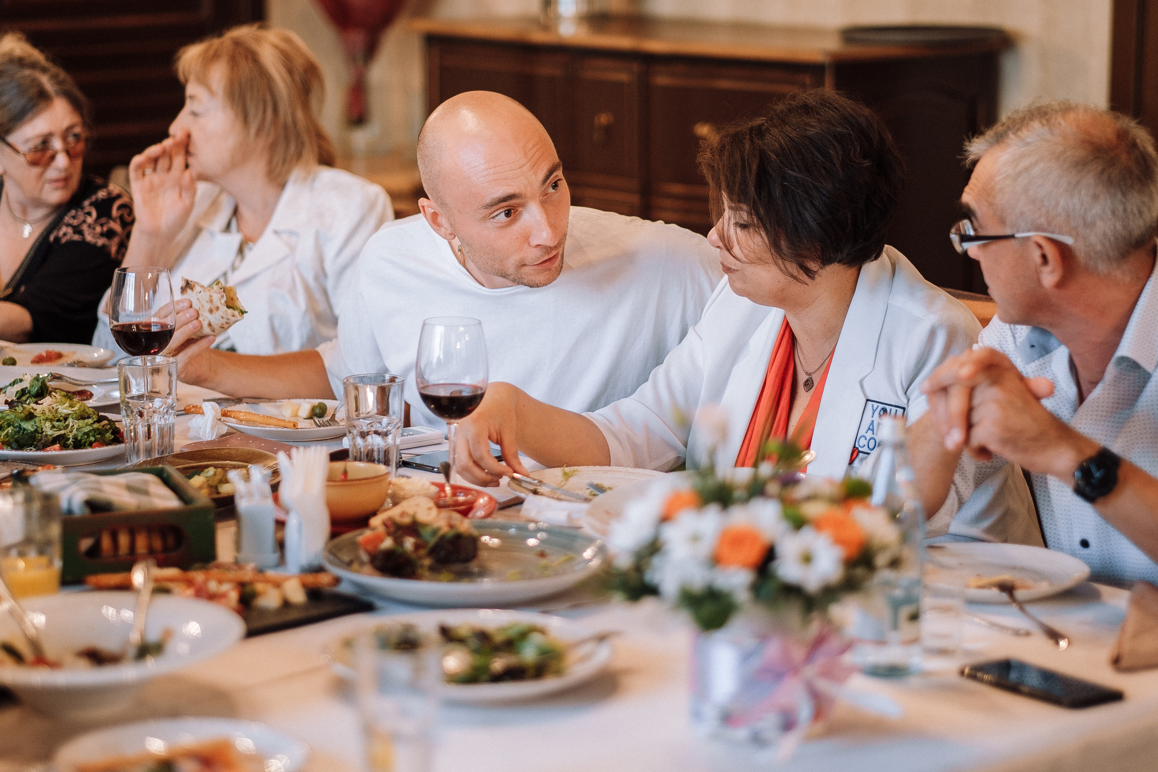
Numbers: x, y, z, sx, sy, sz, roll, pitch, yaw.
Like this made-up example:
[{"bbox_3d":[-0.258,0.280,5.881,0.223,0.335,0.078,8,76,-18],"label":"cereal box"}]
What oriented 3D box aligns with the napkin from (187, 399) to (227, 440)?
[{"bbox_3d":[-0.496,0.047,3.617,0.055,0.050,0.055,0,10,0],"label":"napkin"}]

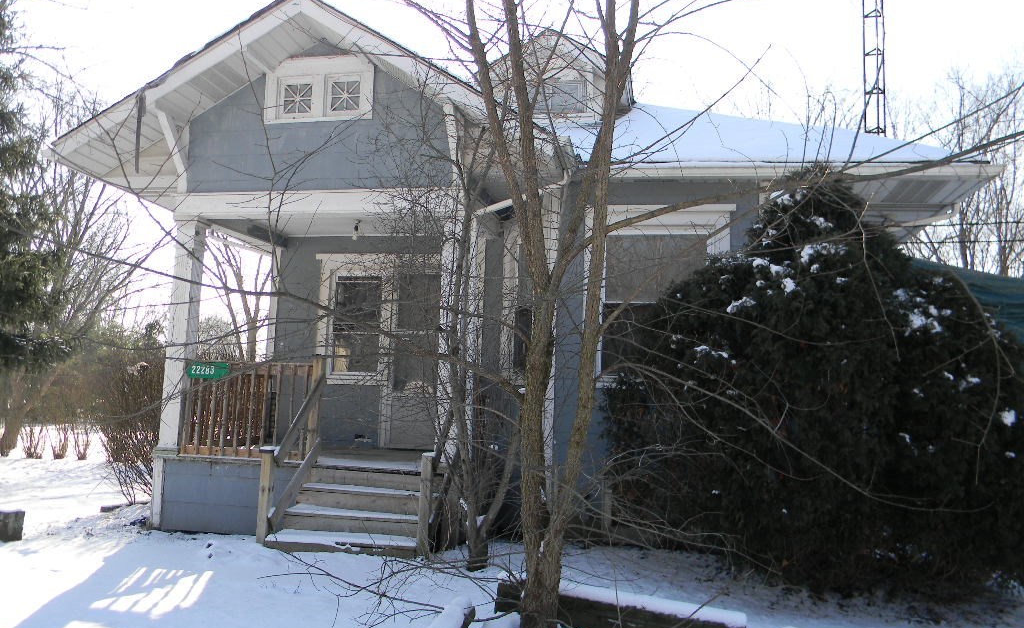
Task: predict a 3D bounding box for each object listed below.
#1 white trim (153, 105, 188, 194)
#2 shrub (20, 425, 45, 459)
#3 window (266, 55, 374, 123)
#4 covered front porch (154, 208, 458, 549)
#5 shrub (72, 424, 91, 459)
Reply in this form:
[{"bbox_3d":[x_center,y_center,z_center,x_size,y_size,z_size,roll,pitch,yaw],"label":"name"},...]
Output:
[{"bbox_3d":[-3.449,-1.648,8.325,0.122,0.725,0.573,1,-7,10],"label":"white trim"},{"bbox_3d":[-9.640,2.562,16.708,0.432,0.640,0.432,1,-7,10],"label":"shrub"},{"bbox_3d":[-1.962,-2.305,8.404,1.164,0.710,0.099,1,-7,10],"label":"window"},{"bbox_3d":[-1.896,0.652,8.867,3.076,3.176,3.015,1,-7,10],"label":"covered front porch"},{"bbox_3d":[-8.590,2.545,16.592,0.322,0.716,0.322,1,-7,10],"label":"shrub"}]

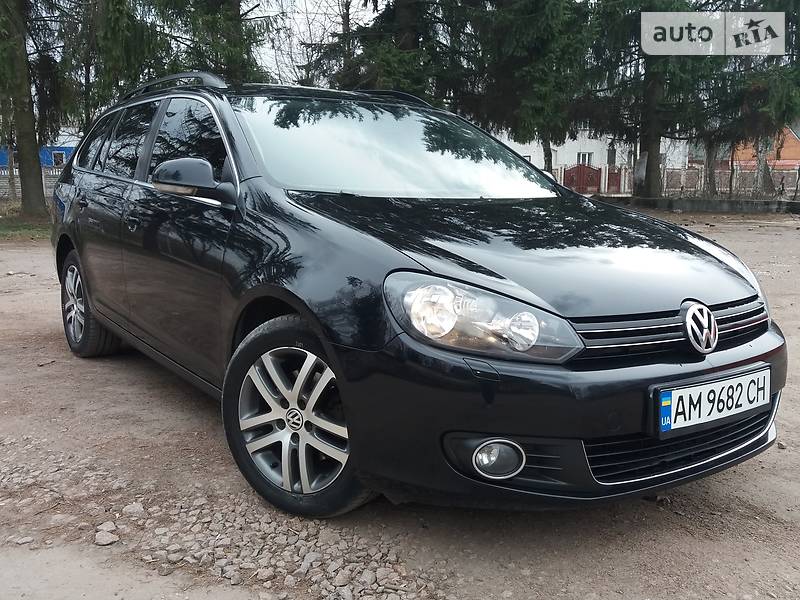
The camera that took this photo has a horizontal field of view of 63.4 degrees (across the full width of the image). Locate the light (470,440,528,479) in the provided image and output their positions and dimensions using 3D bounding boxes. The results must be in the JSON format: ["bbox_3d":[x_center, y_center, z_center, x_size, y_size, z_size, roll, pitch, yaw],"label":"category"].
[{"bbox_3d":[0.235,0.381,1.555,0.130,0.105,0.060,-2,9,-21],"label":"light"}]

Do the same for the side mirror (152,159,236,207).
[{"bbox_3d":[-0.725,-0.417,2.264,0.240,0.160,0.170,-5,11,-39],"label":"side mirror"}]

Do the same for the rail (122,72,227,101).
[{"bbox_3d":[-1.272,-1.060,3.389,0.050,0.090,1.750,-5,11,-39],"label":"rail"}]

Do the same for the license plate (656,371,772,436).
[{"bbox_3d":[0.882,0.271,1.787,0.520,0.112,0.015,-5,7,-36],"label":"license plate"}]

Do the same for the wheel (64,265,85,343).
[{"bbox_3d":[-1.872,0.020,3.892,0.180,0.446,0.446,-5,11,-39],"label":"wheel"}]

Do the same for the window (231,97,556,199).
[{"bbox_3d":[0.000,-0.637,2.786,1.400,0.120,0.840,-5,43,-39],"label":"window"}]

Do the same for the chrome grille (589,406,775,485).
[{"bbox_3d":[0.850,0.369,1.840,0.930,0.145,0.110,-5,11,-39],"label":"chrome grille"}]

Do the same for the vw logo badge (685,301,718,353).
[{"bbox_3d":[0.849,0.081,1.807,0.138,0.138,0.025,-5,-6,-39],"label":"vw logo badge"}]

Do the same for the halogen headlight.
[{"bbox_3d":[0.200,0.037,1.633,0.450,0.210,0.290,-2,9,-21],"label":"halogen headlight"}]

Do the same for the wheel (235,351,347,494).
[{"bbox_3d":[-0.282,0.355,2.007,0.448,0.448,0.180,7,10,33],"label":"wheel"}]

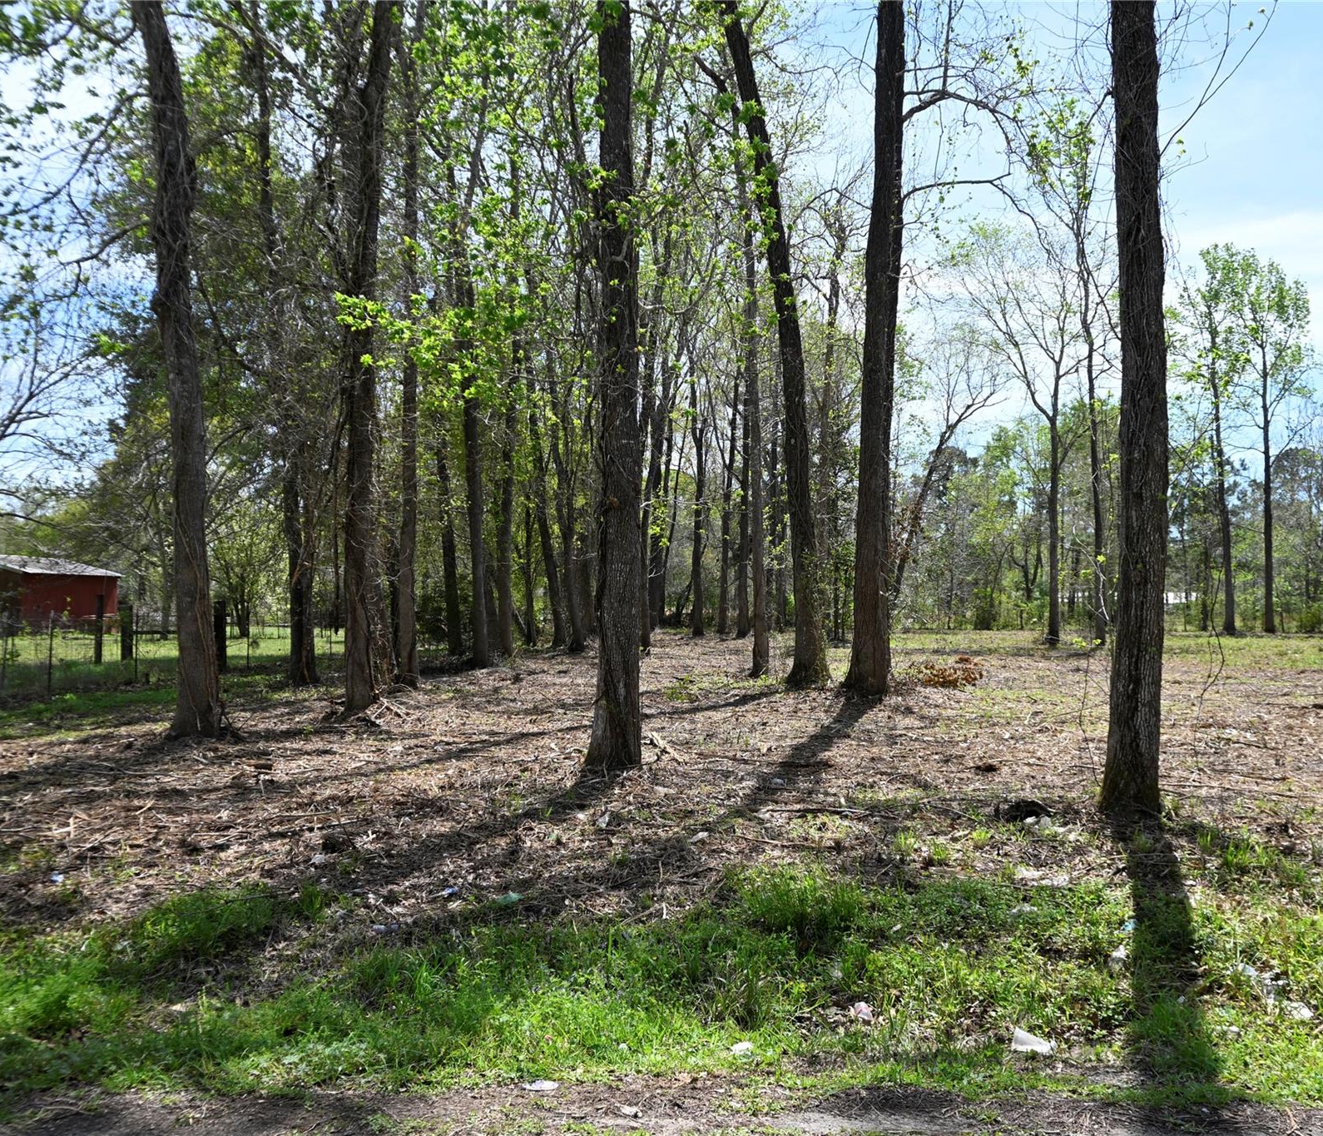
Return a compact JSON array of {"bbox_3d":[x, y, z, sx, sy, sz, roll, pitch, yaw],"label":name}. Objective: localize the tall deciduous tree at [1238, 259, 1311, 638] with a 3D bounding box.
[{"bbox_3d":[20.149,-4.049,42.000,2.600,12.500,2.600,0,-1,0],"label":"tall deciduous tree"}]

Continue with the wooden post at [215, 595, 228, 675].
[{"bbox_3d":[-7.683,1.185,22.300,0.200,1.350,0.200,0,-1,0],"label":"wooden post"}]

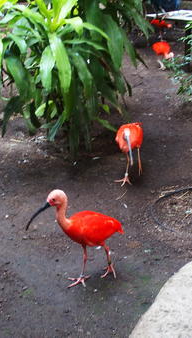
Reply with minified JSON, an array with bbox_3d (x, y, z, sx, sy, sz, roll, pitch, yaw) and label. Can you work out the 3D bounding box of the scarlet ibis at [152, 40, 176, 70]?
[{"bbox_3d":[0.806,-1.349,6.442,0.158,0.326,0.408,-15,27,-33],"label":"scarlet ibis"}]

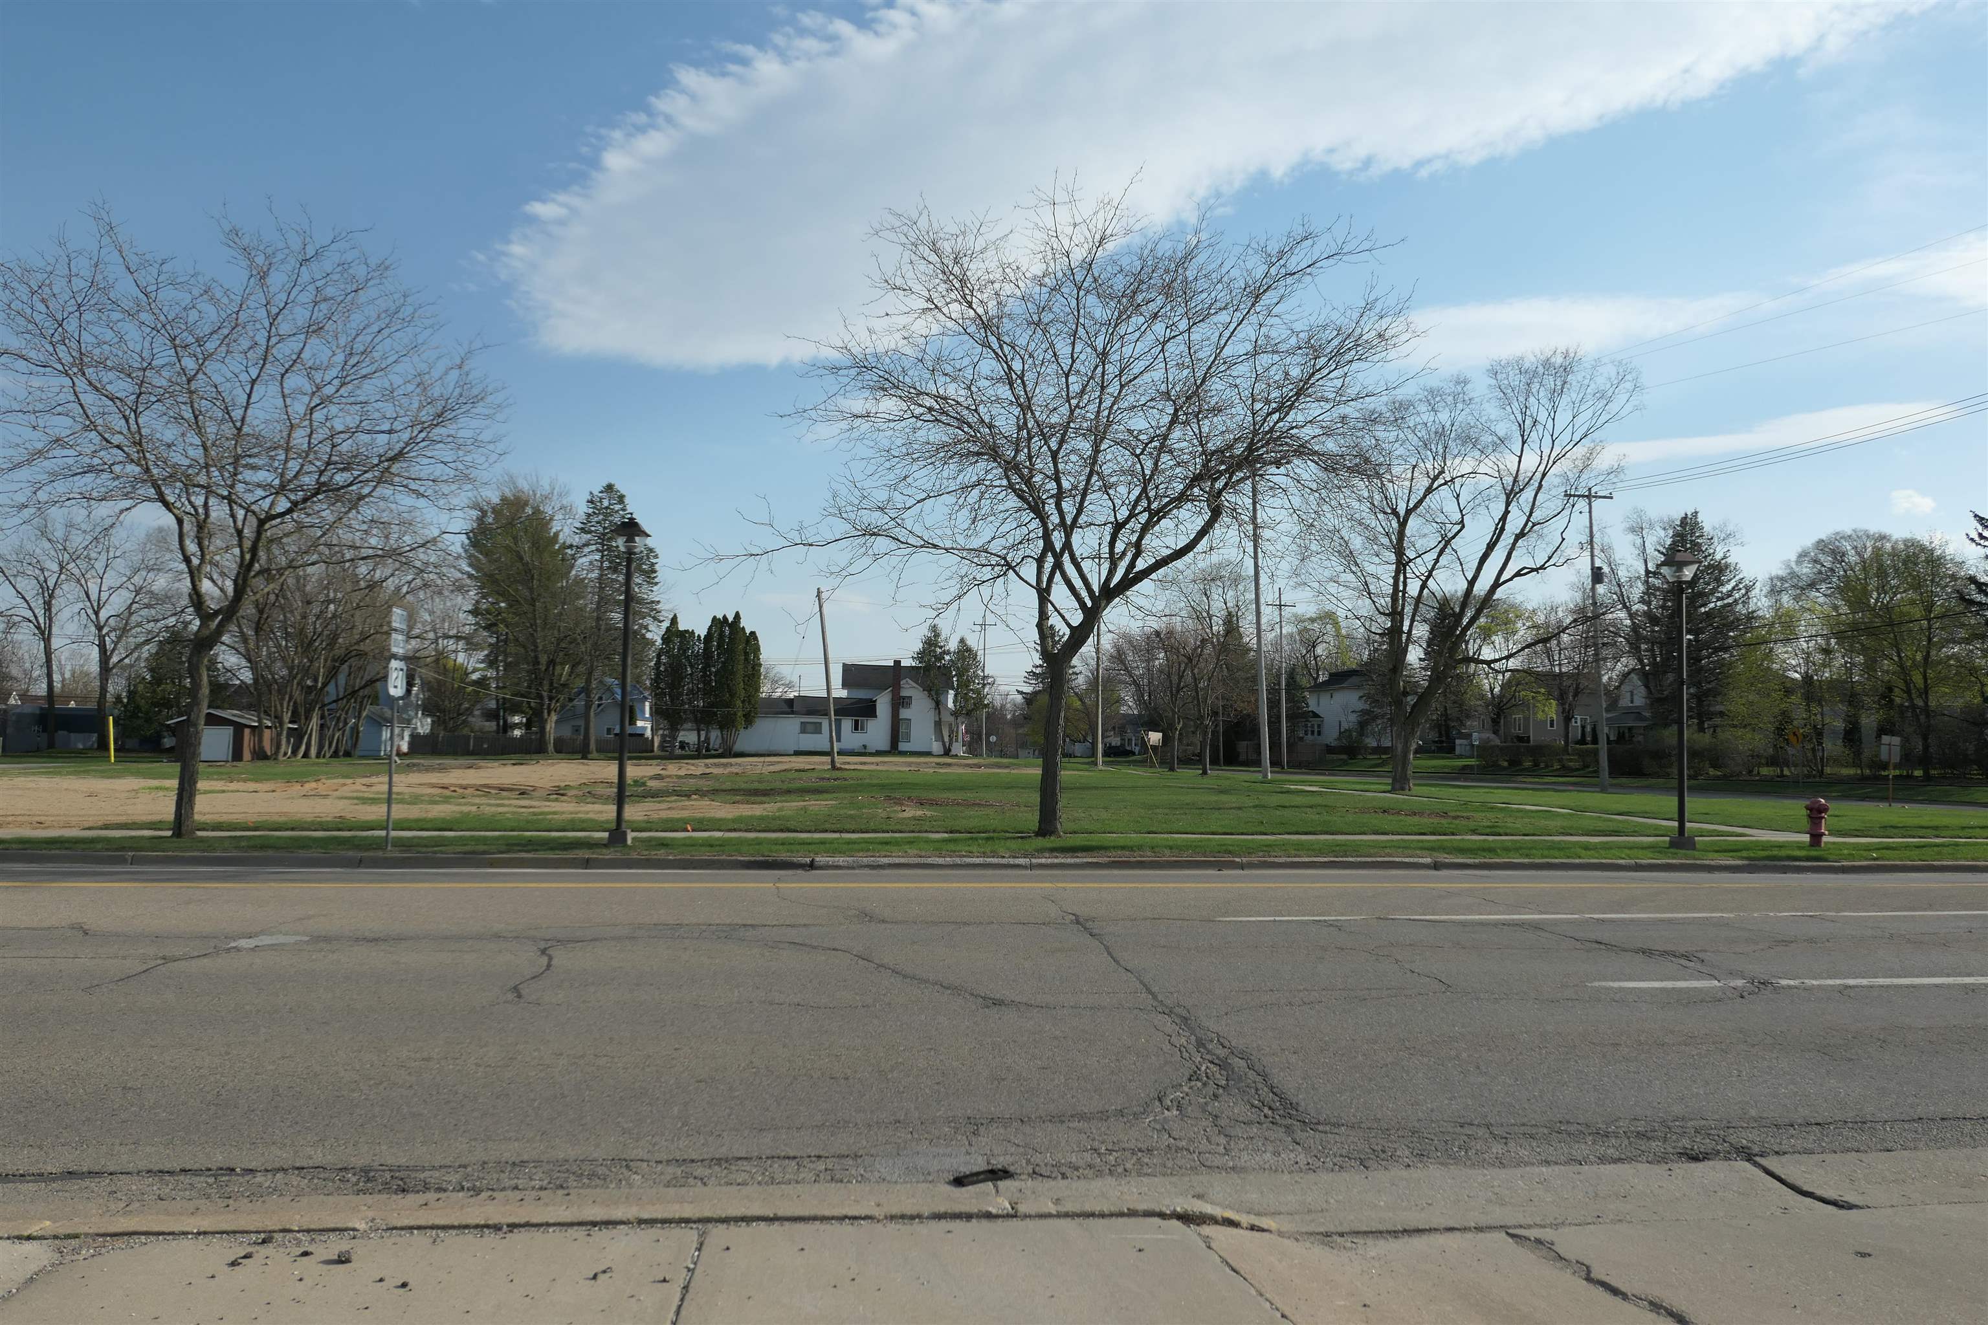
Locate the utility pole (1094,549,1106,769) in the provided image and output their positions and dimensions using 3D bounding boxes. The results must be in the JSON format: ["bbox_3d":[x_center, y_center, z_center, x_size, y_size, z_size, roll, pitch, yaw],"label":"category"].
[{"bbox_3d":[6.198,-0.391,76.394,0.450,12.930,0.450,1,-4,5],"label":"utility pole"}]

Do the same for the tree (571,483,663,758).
[{"bbox_3d":[-27.695,-3.121,96.609,6.800,20.010,6.800,2,-4,-16],"label":"tree"}]

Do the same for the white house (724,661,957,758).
[{"bbox_3d":[-13.610,4.110,121.000,20.500,8.780,9.500,1,-3,-7],"label":"white house"}]

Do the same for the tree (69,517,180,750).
[{"bbox_3d":[-68.250,-2.260,104.000,8.700,18.380,8.400,1,-3,0],"label":"tree"}]

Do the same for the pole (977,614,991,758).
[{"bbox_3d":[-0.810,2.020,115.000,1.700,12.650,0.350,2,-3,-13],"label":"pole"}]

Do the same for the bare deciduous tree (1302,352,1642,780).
[{"bbox_3d":[17.070,-3.280,48.000,12.200,15.930,11.500,1,-3,0],"label":"bare deciduous tree"}]

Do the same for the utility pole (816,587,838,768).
[{"bbox_3d":[-9.039,0.840,71.240,0.330,9.770,0.330,-4,-3,-7],"label":"utility pole"}]

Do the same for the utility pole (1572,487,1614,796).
[{"bbox_3d":[23.940,-0.820,53.000,2.100,12.000,0.450,2,-3,-13],"label":"utility pole"}]

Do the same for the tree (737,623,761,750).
[{"bbox_3d":[-19.200,2.190,104.000,2.300,10.230,2.300,1,-3,0],"label":"tree"}]

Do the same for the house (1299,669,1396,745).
[{"bbox_3d":[31.389,4.425,117.236,7.000,7.760,7.600,2,-4,-14],"label":"house"}]

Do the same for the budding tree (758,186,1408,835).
[{"bbox_3d":[1.502,-2.716,22.947,11.000,11.420,10.400,1,-3,4],"label":"budding tree"}]

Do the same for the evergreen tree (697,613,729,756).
[{"bbox_3d":[-22.060,1.770,104.000,2.700,11.080,2.700,1,-3,0],"label":"evergreen tree"}]

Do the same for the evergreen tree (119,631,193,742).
[{"bbox_3d":[-61.778,2.004,98.277,6.200,9.110,6.200,3,-4,-32],"label":"evergreen tree"}]

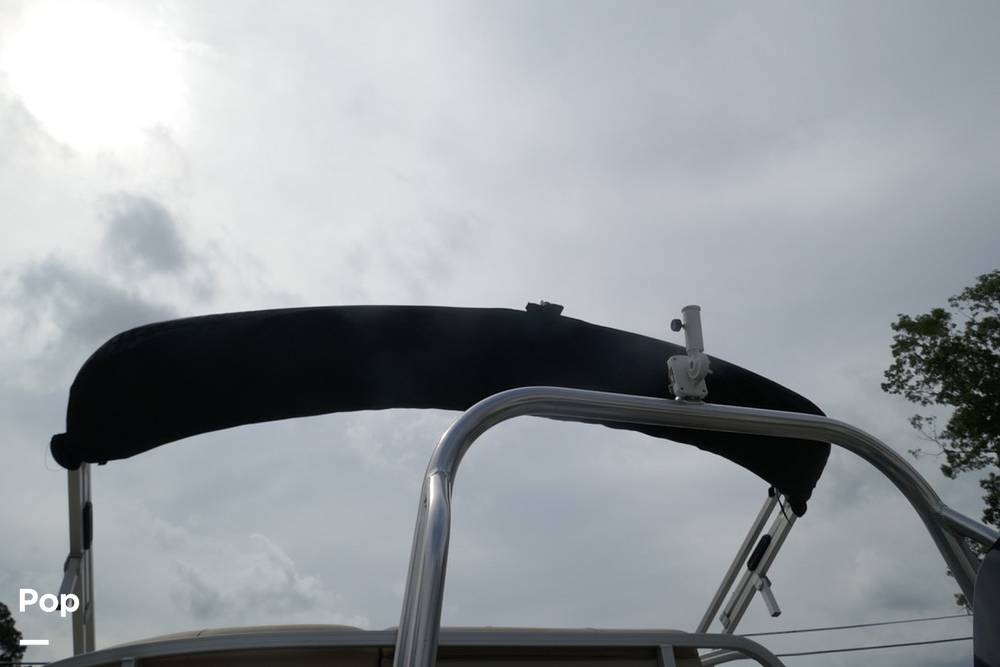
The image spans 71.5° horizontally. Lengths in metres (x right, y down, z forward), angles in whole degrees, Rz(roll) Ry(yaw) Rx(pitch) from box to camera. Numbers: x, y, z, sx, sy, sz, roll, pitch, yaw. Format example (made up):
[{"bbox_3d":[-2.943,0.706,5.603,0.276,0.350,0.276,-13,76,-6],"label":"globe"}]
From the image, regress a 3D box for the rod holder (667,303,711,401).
[{"bbox_3d":[0.332,0.033,1.250,0.068,0.178,0.075,8,-27,-16],"label":"rod holder"}]

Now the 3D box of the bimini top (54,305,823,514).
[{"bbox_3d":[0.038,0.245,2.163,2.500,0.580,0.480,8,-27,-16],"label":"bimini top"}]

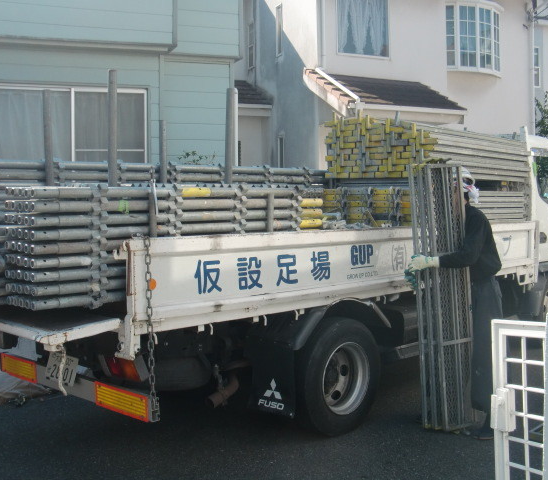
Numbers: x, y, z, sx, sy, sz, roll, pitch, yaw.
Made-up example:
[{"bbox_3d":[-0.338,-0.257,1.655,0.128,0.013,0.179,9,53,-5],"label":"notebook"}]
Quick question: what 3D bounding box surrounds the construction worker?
[{"bbox_3d":[1.155,0.400,4.500,0.620,1.720,0.540,0,2,5],"label":"construction worker"}]

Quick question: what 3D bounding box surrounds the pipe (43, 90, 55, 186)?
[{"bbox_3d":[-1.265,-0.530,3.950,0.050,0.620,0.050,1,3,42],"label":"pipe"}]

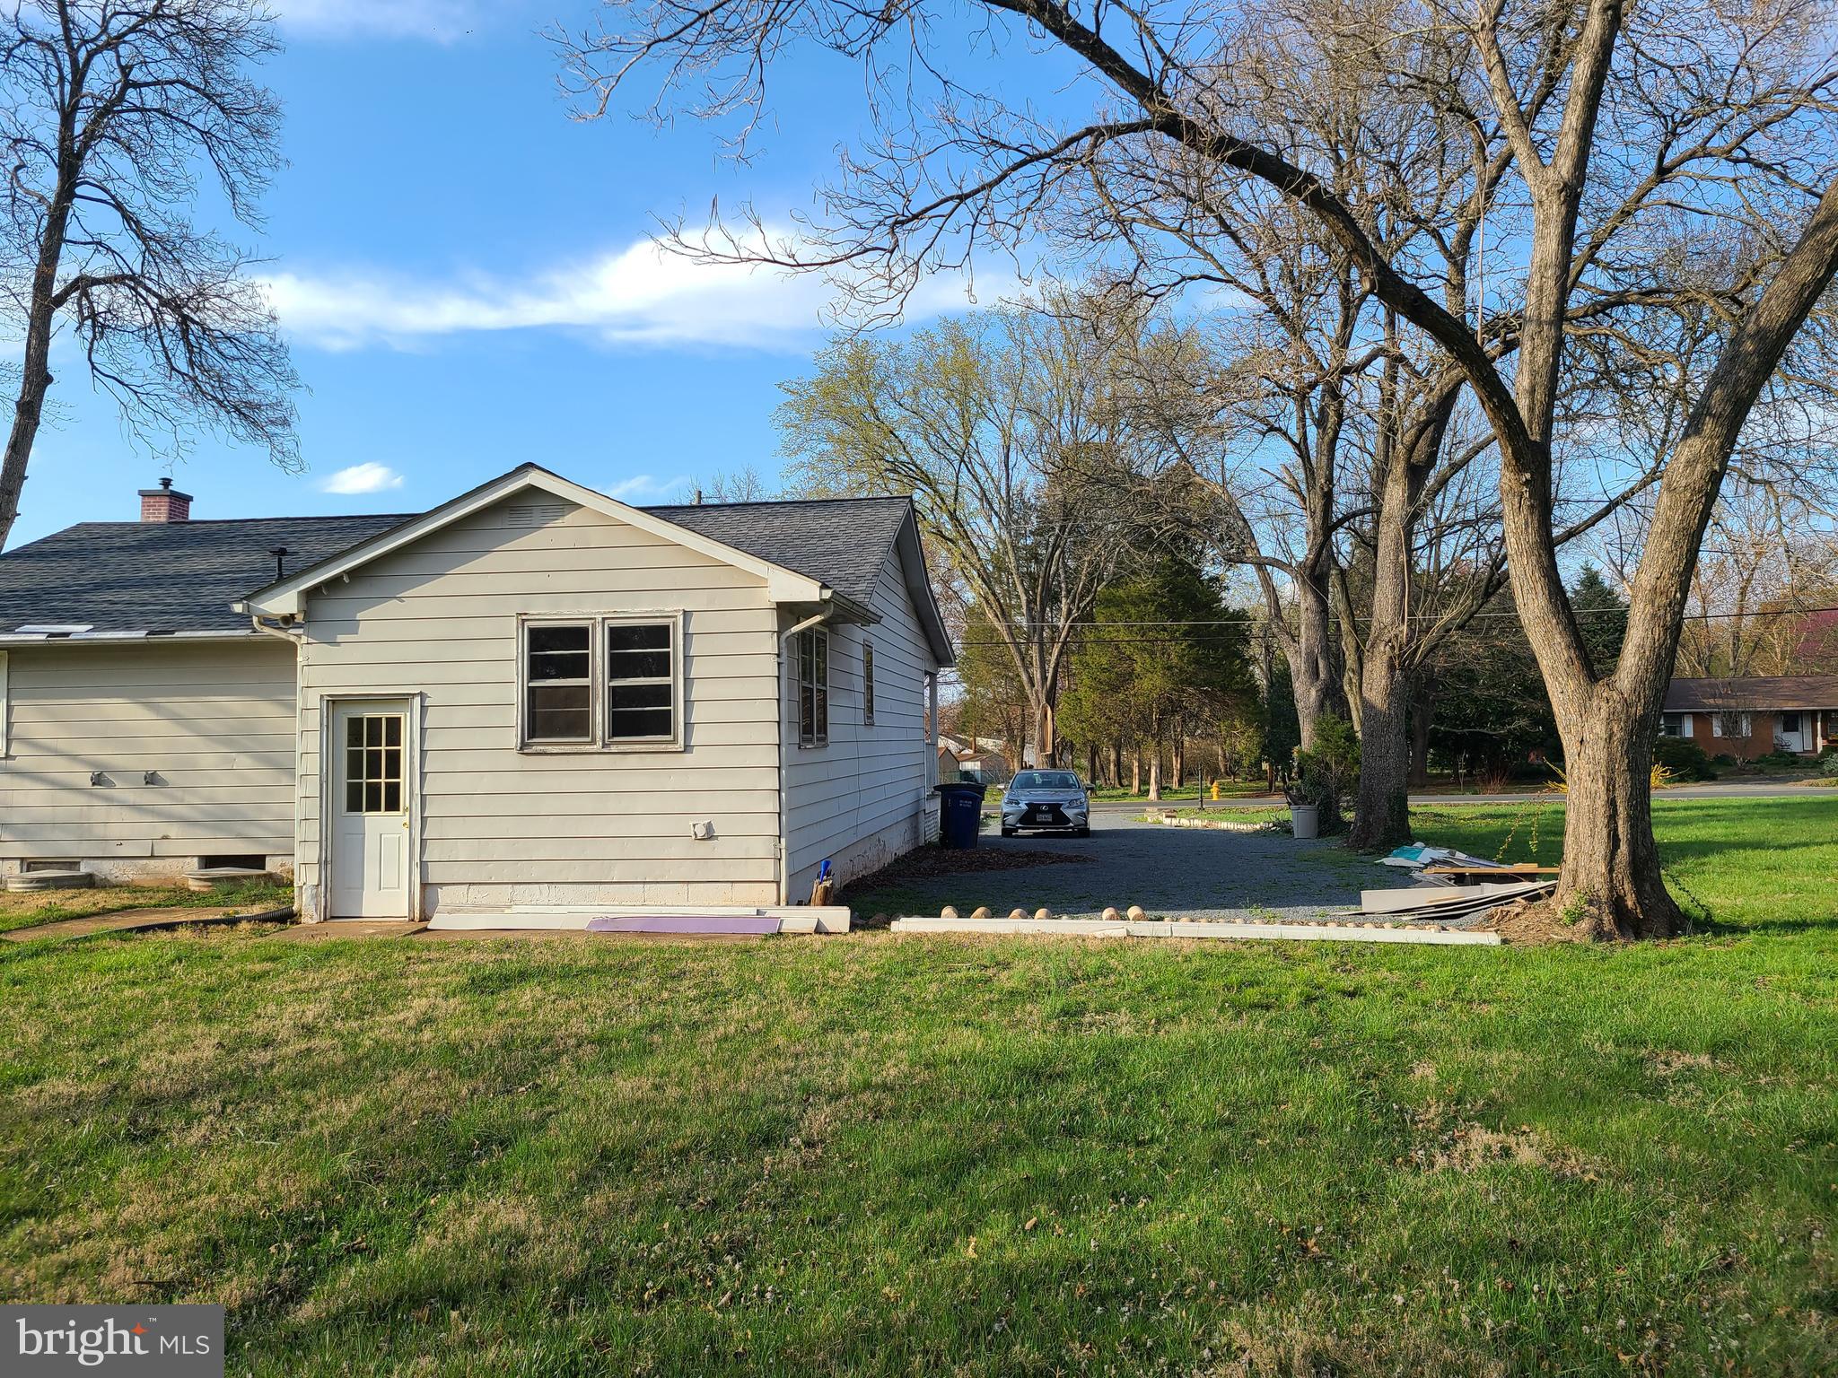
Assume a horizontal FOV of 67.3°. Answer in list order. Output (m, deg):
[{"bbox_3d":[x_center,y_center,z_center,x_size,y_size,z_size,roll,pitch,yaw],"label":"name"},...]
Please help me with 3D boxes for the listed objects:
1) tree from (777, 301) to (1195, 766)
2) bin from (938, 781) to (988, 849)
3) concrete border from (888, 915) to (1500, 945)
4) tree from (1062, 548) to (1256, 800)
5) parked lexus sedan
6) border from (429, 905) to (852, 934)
[{"bbox_3d":[2.563,-5.292,53.000,15.800,19.200,14.500,-1,-2,6],"label":"tree"},{"bbox_3d":[0.736,2.199,24.000,0.860,1.100,0.720,-1,-2,6],"label":"bin"},{"bbox_3d":[2.255,2.050,11.650,5.050,0.120,0.140,0,-2,8],"label":"concrete border"},{"bbox_3d":[9.698,-0.612,56.000,7.800,10.200,7.000,-1,-2,6],"label":"tree"},{"bbox_3d":[2.805,2.443,30.300,1.850,1.450,4.900,-1,-2,6],"label":"parked lexus sedan"},{"bbox_3d":[-2.489,2.038,12.200,3.810,0.210,0.280,-1,-2,6],"label":"border"}]

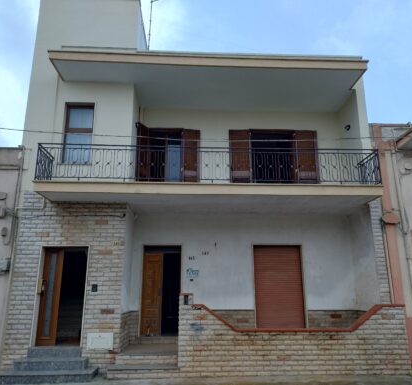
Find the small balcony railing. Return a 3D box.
[{"bbox_3d":[0.111,-0.491,8.634,7.566,0.863,0.974,1,-13,-3],"label":"small balcony railing"}]

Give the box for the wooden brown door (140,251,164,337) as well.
[{"bbox_3d":[-1.443,2.737,9.970,0.545,2.161,0.060,1,-13,-3],"label":"wooden brown door"}]

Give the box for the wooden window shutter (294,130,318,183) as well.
[{"bbox_3d":[3.005,-0.740,10.823,0.633,2.278,0.060,1,-13,-3],"label":"wooden window shutter"}]

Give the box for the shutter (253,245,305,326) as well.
[{"bbox_3d":[2.018,2.694,10.153,1.327,2.401,0.080,1,-13,-3],"label":"shutter"}]

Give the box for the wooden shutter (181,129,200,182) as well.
[{"bbox_3d":[-0.395,-0.718,10.493,0.497,2.265,0.050,2,-15,-9],"label":"wooden shutter"}]

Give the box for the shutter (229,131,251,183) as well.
[{"bbox_3d":[1.007,-0.762,10.727,0.592,2.268,0.060,1,-13,-3],"label":"shutter"}]

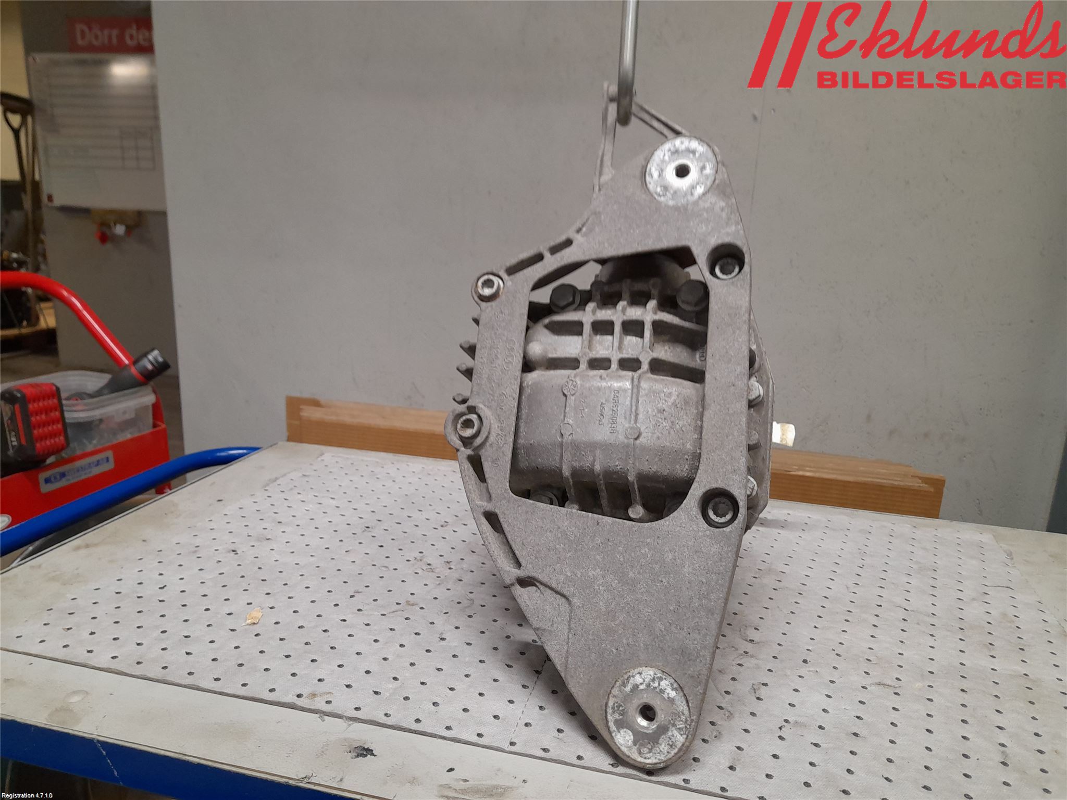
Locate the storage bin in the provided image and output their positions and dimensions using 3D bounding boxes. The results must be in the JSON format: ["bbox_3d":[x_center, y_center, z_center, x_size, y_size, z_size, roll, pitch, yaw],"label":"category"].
[{"bbox_3d":[-0.759,0.078,1.095,0.260,0.135,0.340,8,14,22],"label":"storage bin"}]

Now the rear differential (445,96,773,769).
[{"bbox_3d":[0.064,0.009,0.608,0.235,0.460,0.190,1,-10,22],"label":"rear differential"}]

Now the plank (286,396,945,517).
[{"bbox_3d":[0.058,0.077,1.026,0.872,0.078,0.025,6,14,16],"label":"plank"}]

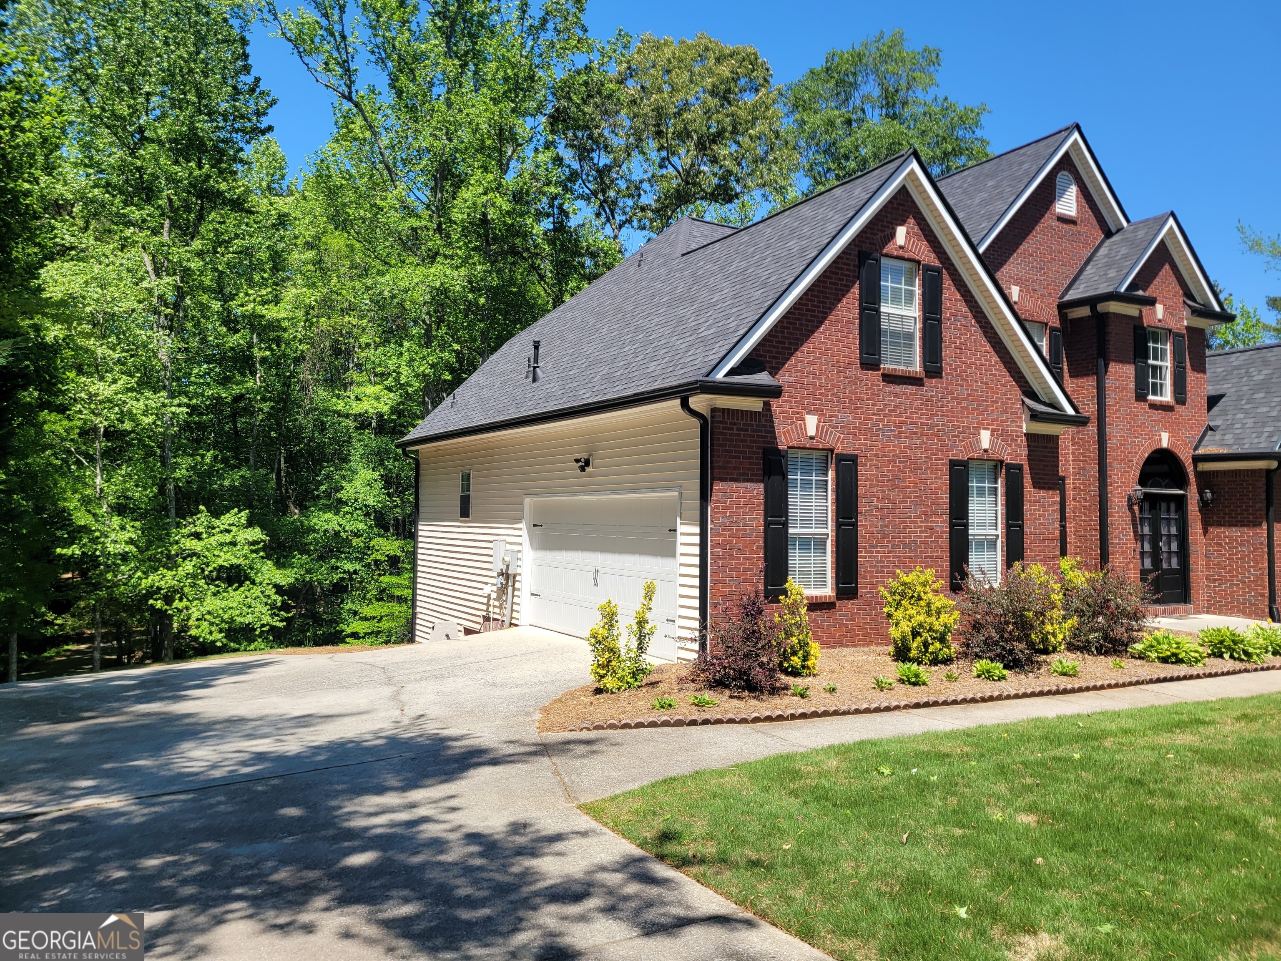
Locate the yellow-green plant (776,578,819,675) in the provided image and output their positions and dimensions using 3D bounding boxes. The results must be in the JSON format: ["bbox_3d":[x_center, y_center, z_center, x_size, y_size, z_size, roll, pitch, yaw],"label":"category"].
[{"bbox_3d":[1.768,1.624,10.825,0.522,1.049,0.520,1,-2,0],"label":"yellow-green plant"}]

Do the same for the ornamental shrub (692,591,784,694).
[{"bbox_3d":[1.001,1.631,9.870,0.943,0.989,0.920,1,-2,0],"label":"ornamental shrub"}]

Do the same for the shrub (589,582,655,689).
[{"bbox_3d":[-0.186,1.583,9.935,0.712,1.105,0.620,2,-3,-31],"label":"shrub"}]

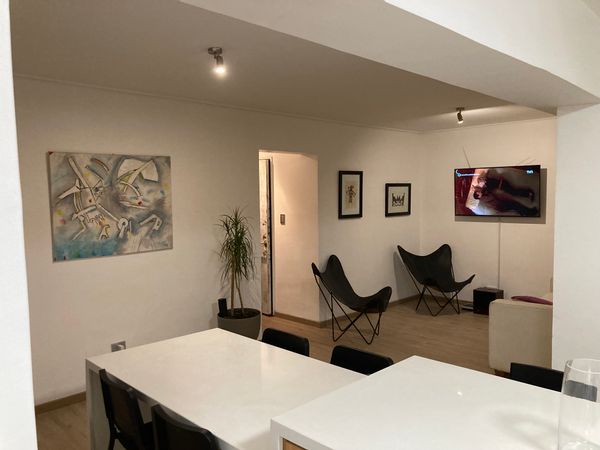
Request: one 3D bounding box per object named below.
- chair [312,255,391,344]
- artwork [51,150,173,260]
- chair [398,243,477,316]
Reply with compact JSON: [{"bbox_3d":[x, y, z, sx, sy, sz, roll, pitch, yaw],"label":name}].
[{"bbox_3d":[0.588,0.819,5.336,0.698,0.853,0.766,1,4,20],"label":"chair"},{"bbox_3d":[-1.481,-0.159,3.918,1.000,0.817,0.030,-5,6,-44],"label":"artwork"},{"bbox_3d":[1.812,0.725,6.422,0.766,0.853,0.698,-2,4,-18],"label":"chair"}]

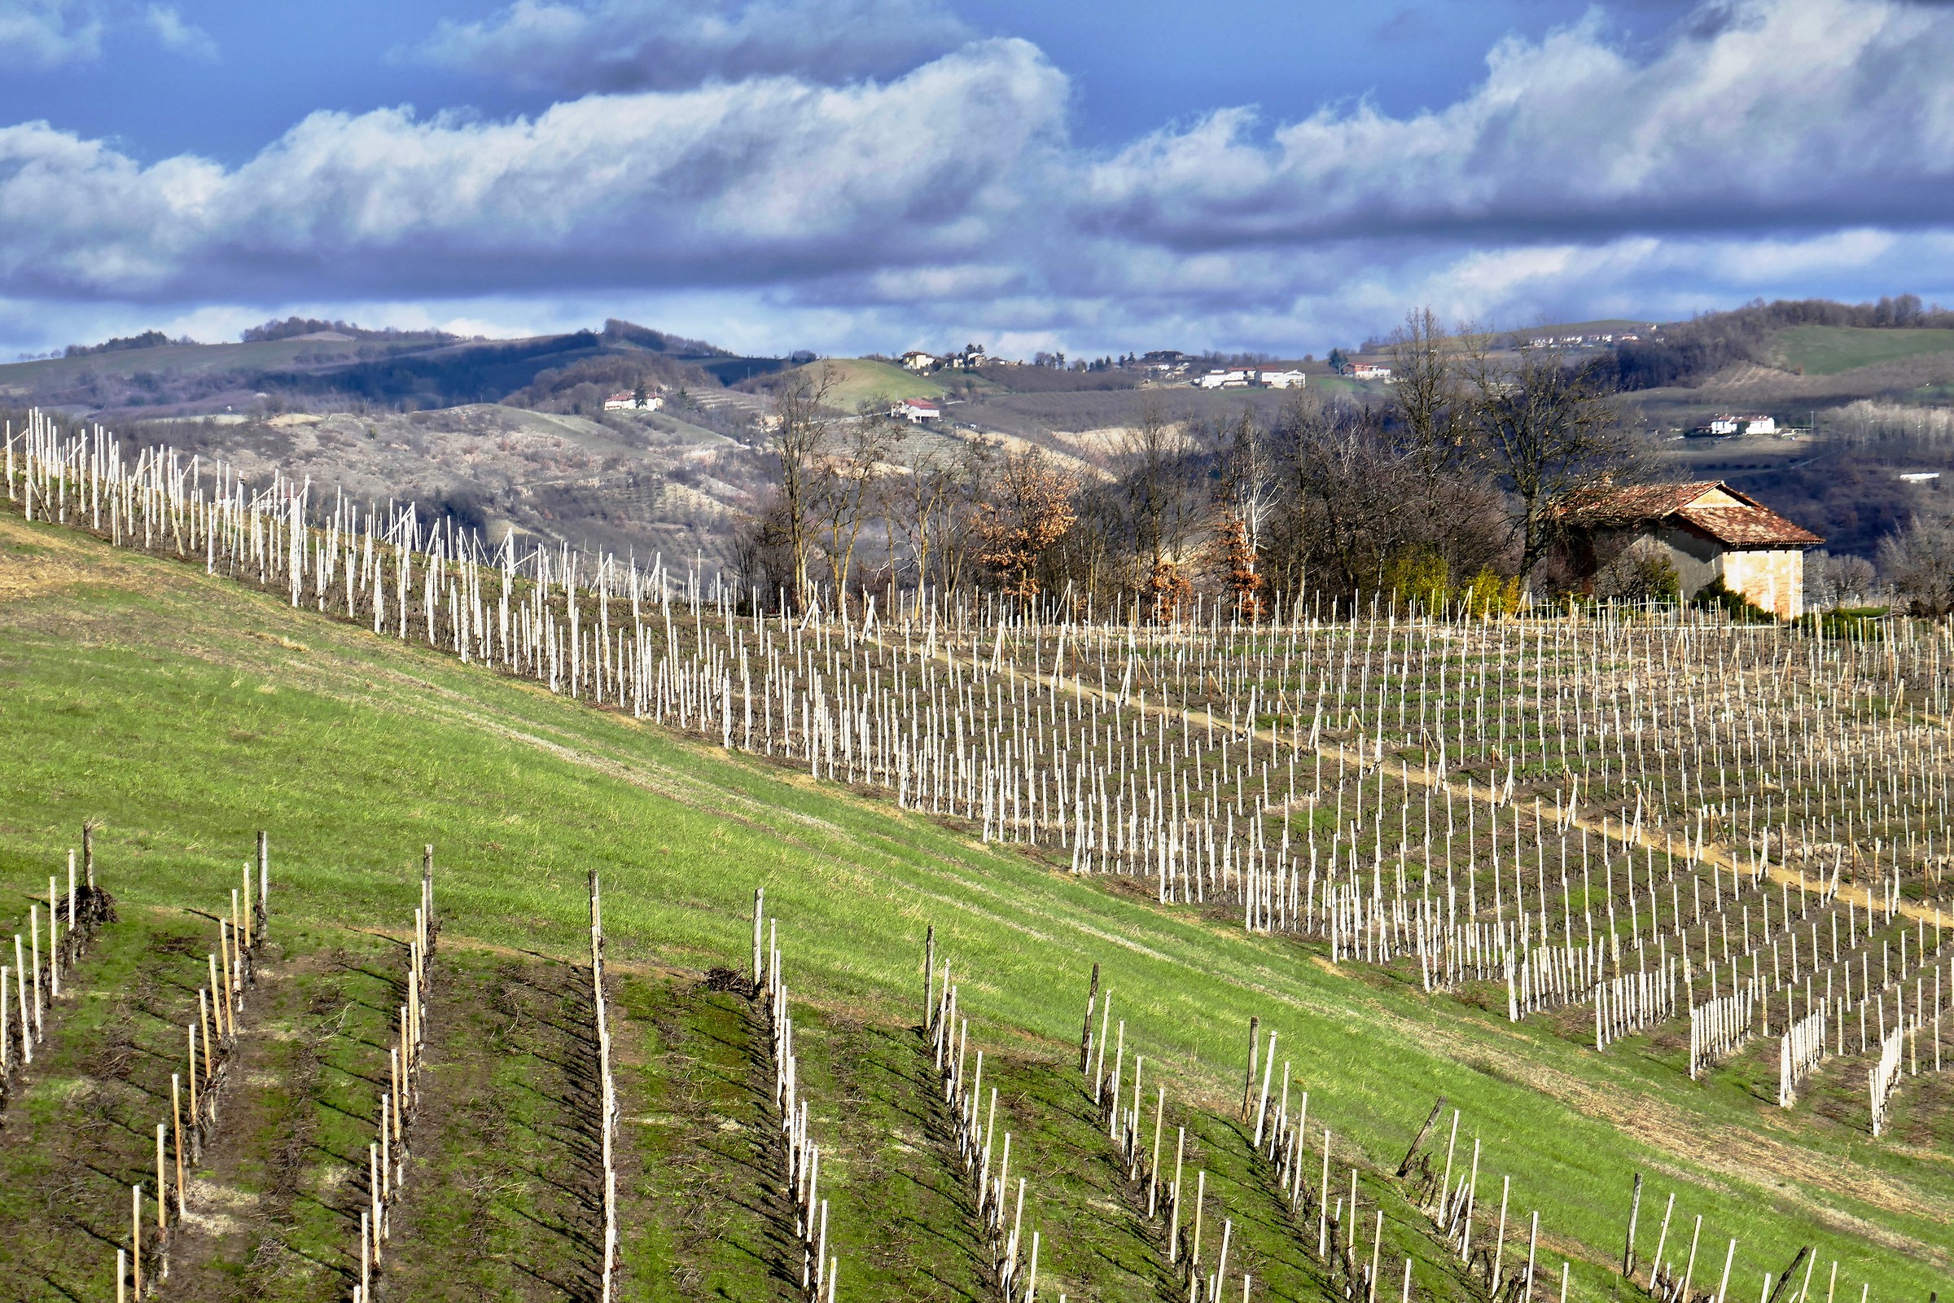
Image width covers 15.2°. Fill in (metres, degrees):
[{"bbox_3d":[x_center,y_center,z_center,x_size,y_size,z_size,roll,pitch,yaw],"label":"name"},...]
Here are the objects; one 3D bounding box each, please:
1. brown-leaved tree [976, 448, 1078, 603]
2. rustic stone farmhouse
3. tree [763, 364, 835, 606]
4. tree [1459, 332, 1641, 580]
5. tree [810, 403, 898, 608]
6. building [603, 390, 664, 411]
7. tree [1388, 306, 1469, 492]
[{"bbox_3d":[2.283,-5.605,332.000,4.630,7.200,4.400,0,1,0],"label":"brown-leaved tree"},{"bbox_3d":[34.990,-4.952,360.000,10.600,6.800,7.400,1,2,42],"label":"rustic stone farmhouse"},{"bbox_3d":[-7.580,-7.058,315.000,3.150,10.700,2.990,0,1,0],"label":"tree"},{"bbox_3d":[27.930,-8.855,357.000,8.930,13.390,8.480,0,1,0],"label":"tree"},{"bbox_3d":[-5.334,-6.264,318.000,3.840,9.080,3.650,0,1,0],"label":"tree"},{"bbox_3d":[-107.821,-78.501,2300.000,17.500,6.800,9.000,0,1,14],"label":"building"},{"bbox_3d":[22.695,-9.933,368.000,4.400,14.800,4.200,0,1,0],"label":"tree"}]

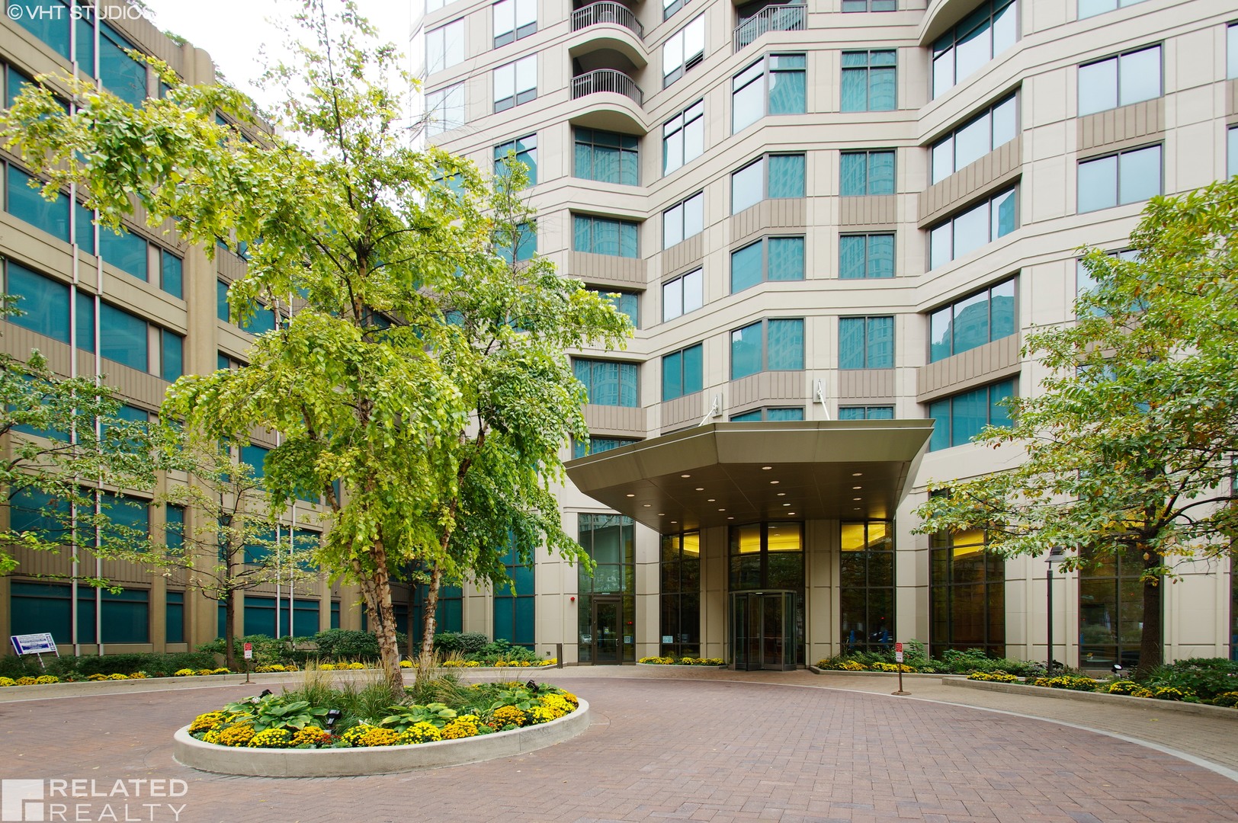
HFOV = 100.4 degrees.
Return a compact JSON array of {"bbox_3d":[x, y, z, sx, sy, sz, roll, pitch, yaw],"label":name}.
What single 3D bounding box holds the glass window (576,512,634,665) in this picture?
[{"bbox_3d":[-0.464,6.975,20.196,2.280,5.928,0.250,1,-4,-9],"label":"glass window"}]

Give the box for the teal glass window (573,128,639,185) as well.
[{"bbox_3d":[-0.514,-10.667,21.630,2.781,2.137,0.200,1,-4,-9],"label":"teal glass window"}]

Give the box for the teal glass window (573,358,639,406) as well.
[{"bbox_3d":[-0.507,-1.129,20.787,2.655,1.791,0.150,0,0,-9],"label":"teal glass window"}]

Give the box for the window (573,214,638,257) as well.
[{"bbox_3d":[-0.517,-7.039,20.785,2.634,1.460,0.150,0,0,-9],"label":"window"}]

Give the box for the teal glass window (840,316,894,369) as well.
[{"bbox_3d":[8.185,-2.270,17.001,1.893,1.782,0.200,0,-2,2],"label":"teal glass window"}]

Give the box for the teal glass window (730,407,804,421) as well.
[{"bbox_3d":[5.157,0.938,18.093,2.537,1.957,0.548,-1,-4,19],"label":"teal glass window"}]

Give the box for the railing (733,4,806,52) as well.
[{"bbox_3d":[5.554,-14.292,19.096,2.603,0.945,0.512,-1,-4,19],"label":"railing"}]

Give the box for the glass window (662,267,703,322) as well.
[{"bbox_3d":[2.482,-4.567,20.212,1.814,1.605,0.200,-3,-5,36],"label":"glass window"}]

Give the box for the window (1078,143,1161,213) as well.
[{"bbox_3d":[13.794,-6.434,14.171,1.893,1.629,0.200,-1,-2,19],"label":"window"}]

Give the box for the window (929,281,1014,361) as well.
[{"bbox_3d":[10.893,-2.728,15.983,0.220,1.832,2.291,2,-3,-42],"label":"window"}]

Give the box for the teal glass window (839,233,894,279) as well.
[{"bbox_3d":[8.215,-5.151,17.001,1.893,1.558,0.200,0,-2,2],"label":"teal glass window"}]

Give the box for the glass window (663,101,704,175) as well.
[{"bbox_3d":[2.479,-10.440,19.761,1.768,2.017,0.150,0,0,36],"label":"glass window"}]

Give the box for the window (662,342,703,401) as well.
[{"bbox_3d":[2.321,-1.425,18.935,1.771,1.832,0.200,-2,-3,36],"label":"window"}]

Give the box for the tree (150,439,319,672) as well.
[{"bbox_3d":[-9.488,3.532,12.725,4.174,5.752,3.970,1,-3,-27],"label":"tree"}]

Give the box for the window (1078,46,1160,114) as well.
[{"bbox_3d":[15.102,-10.000,15.545,2.062,1.652,0.200,-1,-4,17],"label":"window"}]

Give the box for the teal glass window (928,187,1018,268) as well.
[{"bbox_3d":[11.909,-6.227,17.416,0.200,1.475,2.439,4,-5,-42],"label":"teal glass window"}]

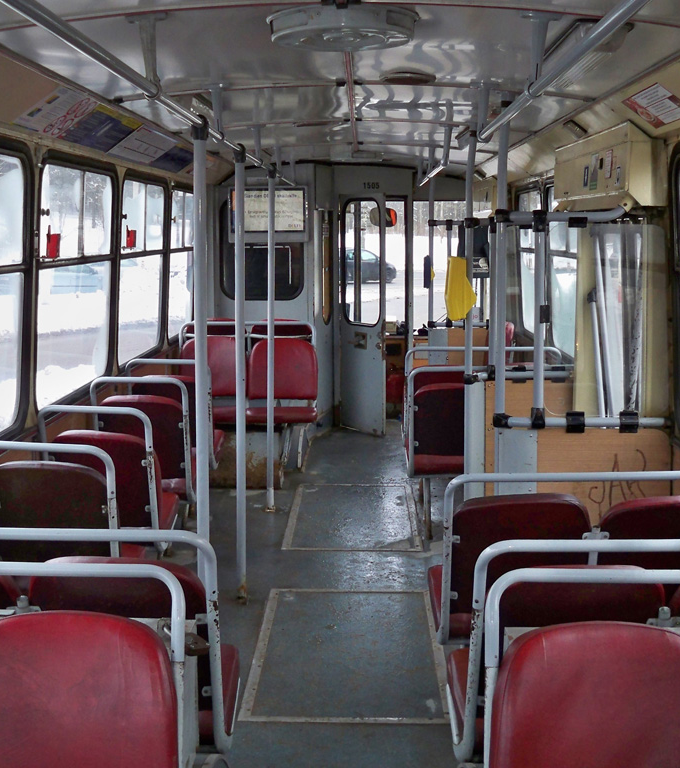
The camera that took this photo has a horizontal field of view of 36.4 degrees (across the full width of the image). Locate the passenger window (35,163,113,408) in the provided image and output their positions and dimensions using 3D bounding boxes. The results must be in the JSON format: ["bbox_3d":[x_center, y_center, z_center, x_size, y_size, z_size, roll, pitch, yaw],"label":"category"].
[{"bbox_3d":[-1.122,-0.464,4.553,0.060,0.940,1.180,3,8,1],"label":"passenger window"}]

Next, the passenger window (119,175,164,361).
[{"bbox_3d":[-1.083,-0.625,5.735,0.050,0.940,1.110,4,9,1],"label":"passenger window"}]

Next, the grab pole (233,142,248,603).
[{"bbox_3d":[-0.398,-0.008,4.199,0.045,1.850,0.045,1,9,1],"label":"grab pole"}]

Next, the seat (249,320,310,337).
[{"bbox_3d":[-0.379,-0.229,7.348,0.420,0.500,0.470,0,8,1],"label":"seat"}]

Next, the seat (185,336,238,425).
[{"bbox_3d":[-0.800,-0.028,6.514,0.420,0.490,0.480,0,8,1],"label":"seat"}]

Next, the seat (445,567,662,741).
[{"bbox_3d":[0.494,0.607,2.477,0.420,0.480,0.470,0,9,1],"label":"seat"}]

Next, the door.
[{"bbox_3d":[0.176,-0.557,7.905,0.045,1.830,0.500,-7,11,-42],"label":"door"}]

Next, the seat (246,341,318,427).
[{"bbox_3d":[-0.351,-0.025,6.244,0.420,0.465,0.480,0,9,1],"label":"seat"}]

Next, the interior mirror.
[{"bbox_3d":[0.381,-1.455,9.028,0.250,0.170,0.050,3,9,19],"label":"interior mirror"}]

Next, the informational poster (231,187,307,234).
[{"bbox_3d":[-0.528,-1.288,7.771,0.560,0.340,0.025,0,8,1],"label":"informational poster"}]

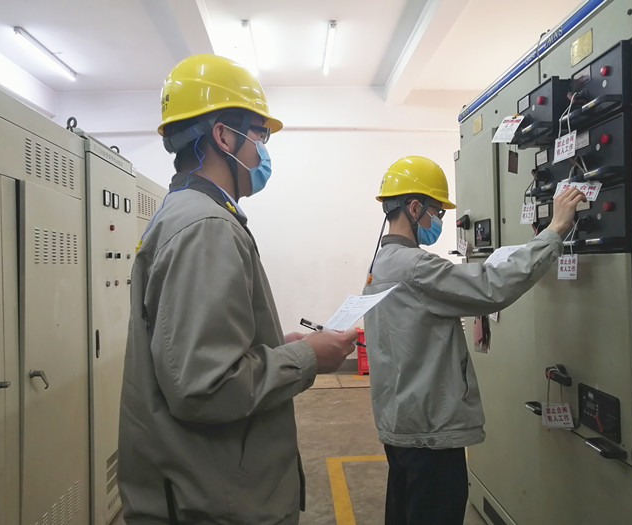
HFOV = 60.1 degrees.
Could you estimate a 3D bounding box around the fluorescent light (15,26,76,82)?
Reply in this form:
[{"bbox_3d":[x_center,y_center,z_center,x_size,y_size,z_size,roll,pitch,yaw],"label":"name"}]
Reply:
[{"bbox_3d":[-2.598,-2.011,5.325,0.060,0.075,1.220,-1,0,-2],"label":"fluorescent light"}]

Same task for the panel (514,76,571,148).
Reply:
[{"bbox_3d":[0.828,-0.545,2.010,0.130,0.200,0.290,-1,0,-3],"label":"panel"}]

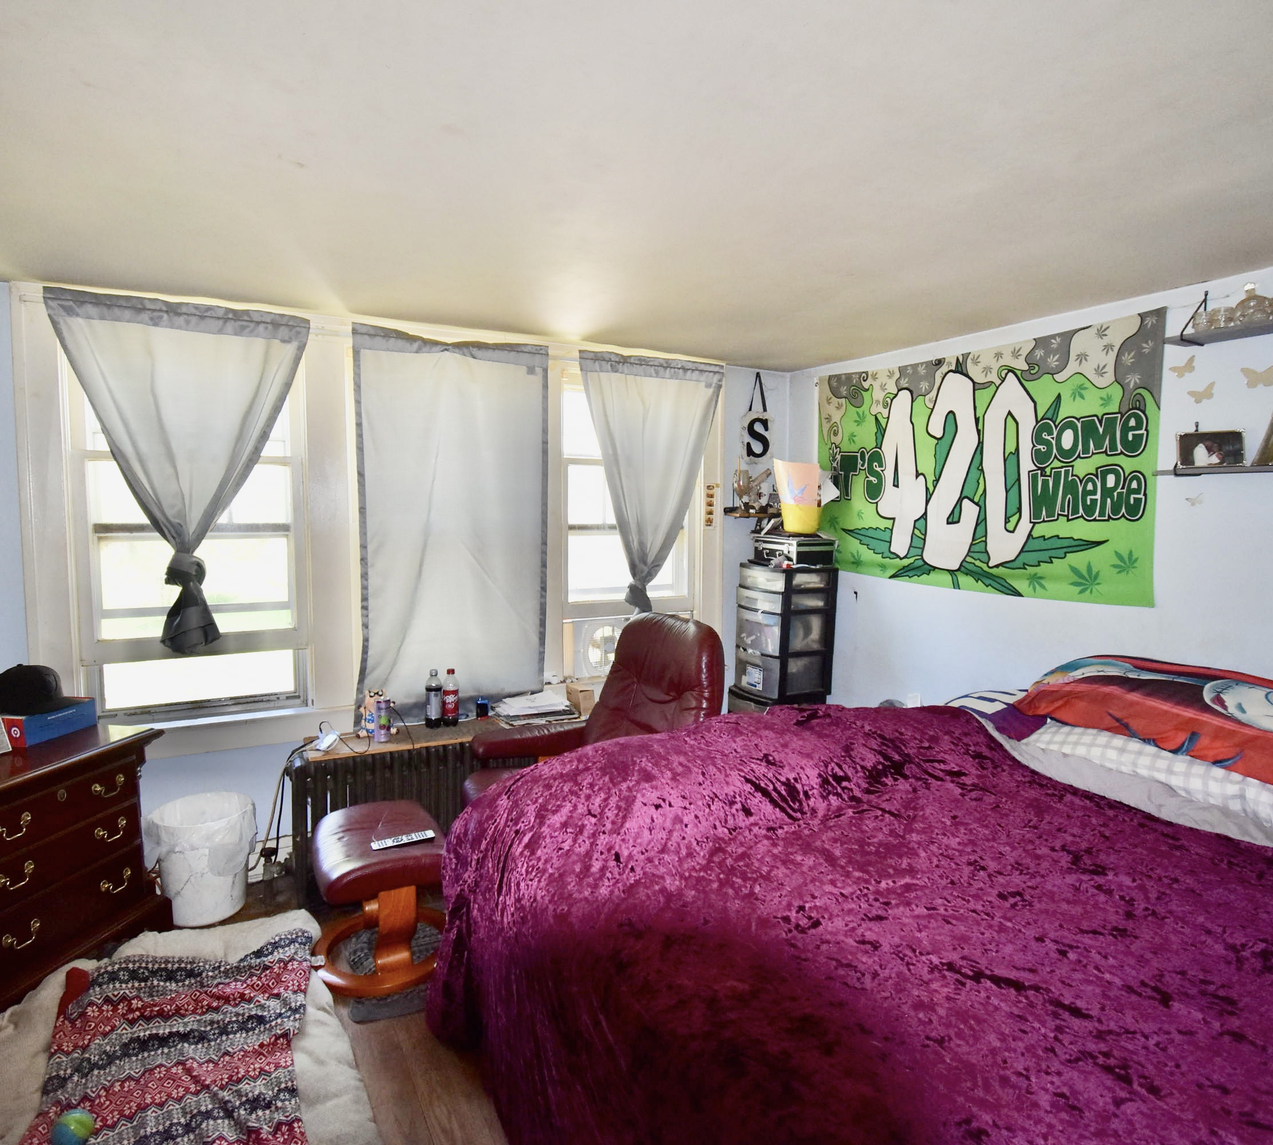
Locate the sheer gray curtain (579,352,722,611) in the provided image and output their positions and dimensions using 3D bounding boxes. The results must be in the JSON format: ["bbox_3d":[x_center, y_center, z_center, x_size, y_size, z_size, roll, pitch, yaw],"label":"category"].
[{"bbox_3d":[0.085,-0.391,3.270,0.739,1.171,0.090,-2,4,-27],"label":"sheer gray curtain"}]

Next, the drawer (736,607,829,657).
[{"bbox_3d":[0.714,0.270,3.454,0.310,0.204,0.335,-2,4,-27],"label":"drawer"}]

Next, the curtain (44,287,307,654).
[{"bbox_3d":[-1.527,-0.314,2.452,0.755,1.190,0.090,-2,4,-27],"label":"curtain"}]

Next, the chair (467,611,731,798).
[{"bbox_3d":[-0.093,0.652,2.346,0.820,1.010,0.780,-2,5,-29],"label":"chair"}]

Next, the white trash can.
[{"bbox_3d":[-1.430,0.962,2.378,0.295,0.355,0.295,-2,5,-29],"label":"white trash can"}]

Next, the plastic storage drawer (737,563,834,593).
[{"bbox_3d":[0.714,0.030,3.440,0.310,0.105,0.335,-2,4,-27],"label":"plastic storage drawer"}]

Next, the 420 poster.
[{"bbox_3d":[1.252,-0.409,2.852,0.025,0.918,1.510,-2,5,-29],"label":"420 poster"}]

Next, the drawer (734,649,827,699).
[{"bbox_3d":[0.697,0.470,3.466,0.330,0.205,0.320,-2,5,-29],"label":"drawer"}]

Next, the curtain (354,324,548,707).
[{"bbox_3d":[-0.724,-0.191,2.869,0.785,1.495,0.070,-2,4,-27],"label":"curtain"}]

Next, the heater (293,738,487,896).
[{"bbox_3d":[-0.826,0.874,2.696,0.860,0.505,0.220,-2,5,-29],"label":"heater"}]

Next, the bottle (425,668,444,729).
[{"bbox_3d":[-0.782,0.490,2.770,0.068,0.228,0.068,-2,4,-27],"label":"bottle"}]

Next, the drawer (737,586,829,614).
[{"bbox_3d":[0.701,0.125,3.437,0.330,0.100,0.320,-2,5,-29],"label":"drawer"}]

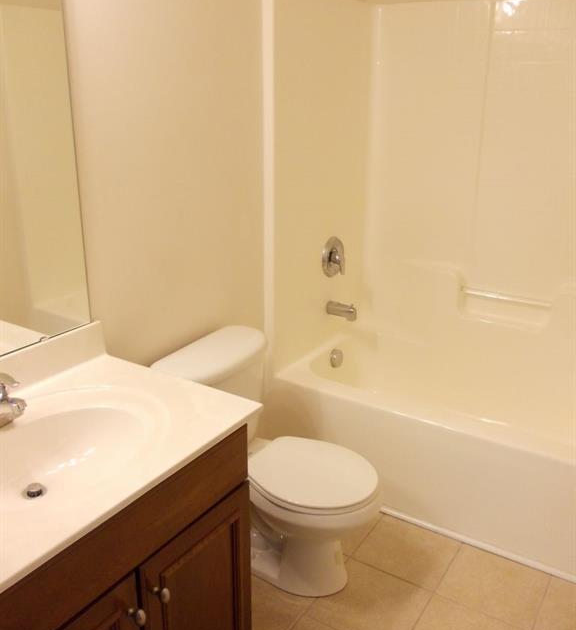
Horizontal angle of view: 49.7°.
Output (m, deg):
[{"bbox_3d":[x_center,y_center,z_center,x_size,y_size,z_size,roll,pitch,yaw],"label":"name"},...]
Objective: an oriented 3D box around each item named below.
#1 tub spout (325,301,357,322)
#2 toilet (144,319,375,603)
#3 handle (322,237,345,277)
[{"bbox_3d":[0.249,-0.015,2.838,0.143,0.078,0.060,12,23,31],"label":"tub spout"},{"bbox_3d":[-0.026,0.509,2.074,0.693,0.743,0.460,12,23,31],"label":"toilet"},{"bbox_3d":[0.229,-0.256,2.788,0.072,0.185,0.180,12,23,31],"label":"handle"}]

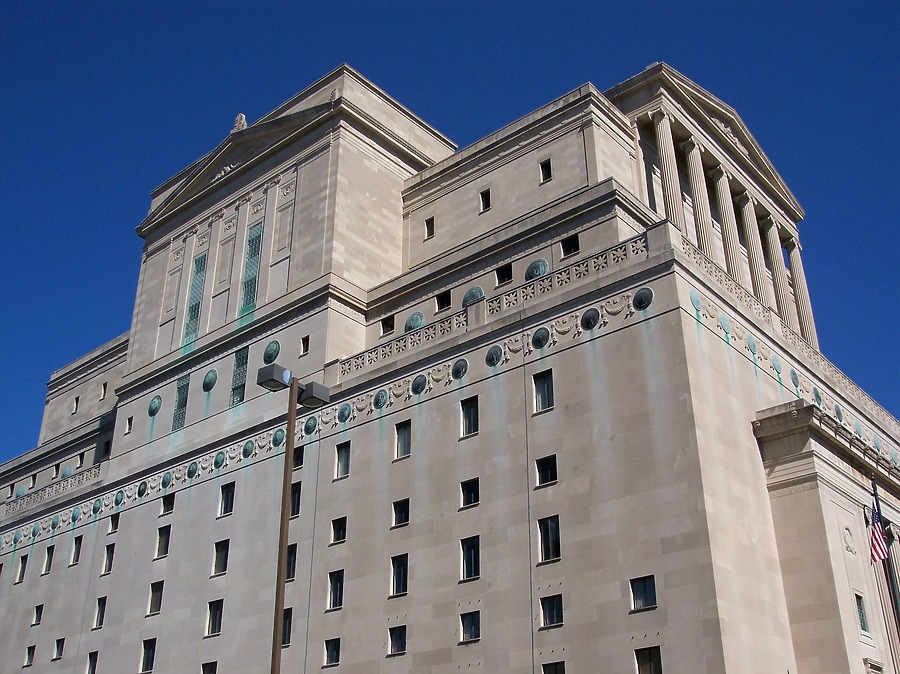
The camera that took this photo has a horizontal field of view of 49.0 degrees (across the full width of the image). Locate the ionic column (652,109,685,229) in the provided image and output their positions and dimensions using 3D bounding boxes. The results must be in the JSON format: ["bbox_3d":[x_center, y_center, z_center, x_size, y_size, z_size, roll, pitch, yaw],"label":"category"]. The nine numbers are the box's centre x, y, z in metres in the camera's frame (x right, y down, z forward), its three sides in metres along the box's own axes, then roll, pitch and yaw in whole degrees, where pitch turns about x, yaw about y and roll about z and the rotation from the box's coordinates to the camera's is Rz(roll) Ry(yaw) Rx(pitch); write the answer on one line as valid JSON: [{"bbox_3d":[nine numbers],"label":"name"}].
[{"bbox_3d":[15.153,-10.695,68.208,1.632,11.952,1.680,-22,-35,36],"label":"ionic column"}]

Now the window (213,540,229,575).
[{"bbox_3d":[-14.965,14.554,64.995,1.645,2.179,0.300,-22,-35,36],"label":"window"}]

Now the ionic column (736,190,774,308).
[{"bbox_3d":[23.764,-6.472,76.787,1.376,10.560,1.376,-22,-35,35],"label":"ionic column"}]

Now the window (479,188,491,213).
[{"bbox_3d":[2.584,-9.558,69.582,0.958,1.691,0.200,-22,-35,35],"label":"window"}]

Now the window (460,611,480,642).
[{"bbox_3d":[1.091,14.452,49.162,1.300,1.409,0.300,-22,-35,36],"label":"window"}]

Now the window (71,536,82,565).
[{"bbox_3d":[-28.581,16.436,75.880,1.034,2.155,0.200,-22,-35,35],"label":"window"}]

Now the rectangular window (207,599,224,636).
[{"bbox_3d":[-14.431,17.409,61.048,1.500,2.119,0.260,-22,-35,35],"label":"rectangular window"}]

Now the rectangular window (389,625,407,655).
[{"bbox_3d":[-2.569,15.514,50.490,1.219,1.350,0.260,-22,-35,35],"label":"rectangular window"}]

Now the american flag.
[{"bbox_3d":[19.160,8.666,44.000,0.850,2.600,0.400,-12,-30,21],"label":"american flag"}]

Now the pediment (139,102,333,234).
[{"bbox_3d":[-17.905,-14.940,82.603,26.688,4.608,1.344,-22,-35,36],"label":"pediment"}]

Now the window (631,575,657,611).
[{"bbox_3d":[8.572,11.292,43.431,1.207,1.407,0.300,-22,-35,36],"label":"window"}]

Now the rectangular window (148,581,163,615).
[{"bbox_3d":[-19.535,17.494,65.979,1.463,2.156,0.260,-22,-35,35],"label":"rectangular window"}]

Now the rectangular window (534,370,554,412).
[{"bbox_3d":[4.794,2.824,50.062,1.256,2.137,0.260,-22,-35,35],"label":"rectangular window"}]

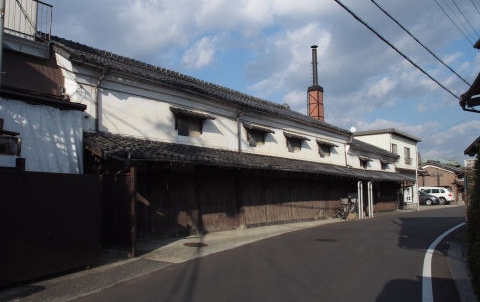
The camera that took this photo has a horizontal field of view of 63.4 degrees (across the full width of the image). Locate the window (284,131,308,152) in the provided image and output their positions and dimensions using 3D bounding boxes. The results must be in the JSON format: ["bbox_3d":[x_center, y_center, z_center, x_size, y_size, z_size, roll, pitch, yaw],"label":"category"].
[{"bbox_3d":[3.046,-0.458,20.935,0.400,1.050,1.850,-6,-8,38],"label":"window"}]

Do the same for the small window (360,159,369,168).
[{"bbox_3d":[9.147,0.937,28.530,0.250,0.720,1.300,-6,-8,38],"label":"small window"}]

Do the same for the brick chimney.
[{"bbox_3d":[8.124,-2.726,40.530,1.250,17.077,1.250,-6,-8,38],"label":"brick chimney"}]

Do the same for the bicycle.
[{"bbox_3d":[5.804,3.210,21.450,0.560,1.100,1.650,1,-7,-20],"label":"bicycle"}]

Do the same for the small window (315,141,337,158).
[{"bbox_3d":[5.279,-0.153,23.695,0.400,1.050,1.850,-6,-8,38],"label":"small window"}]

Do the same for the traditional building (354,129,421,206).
[{"bbox_3d":[12.707,2.153,37.545,7.400,6.600,7.839,-6,-8,38],"label":"traditional building"}]

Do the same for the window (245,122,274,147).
[{"bbox_3d":[0.919,-0.731,18.302,0.400,1.050,1.850,-6,-8,38],"label":"window"}]

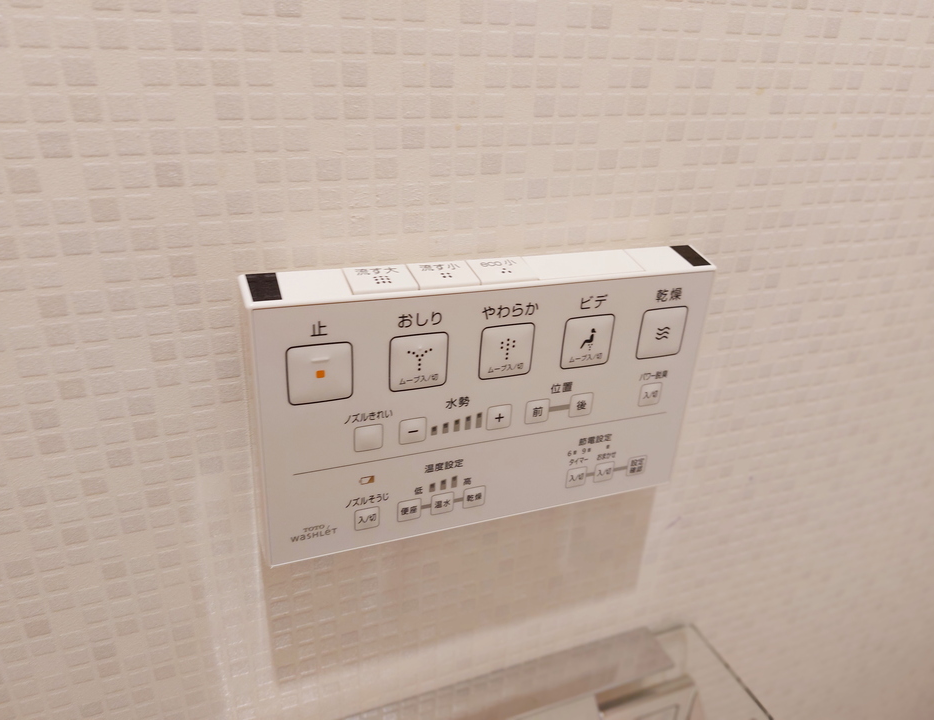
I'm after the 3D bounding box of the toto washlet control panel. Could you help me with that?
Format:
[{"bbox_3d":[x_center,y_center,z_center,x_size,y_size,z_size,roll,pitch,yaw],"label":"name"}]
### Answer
[{"bbox_3d":[0.011,0.016,0.290,0.198,0.117,0.021,-7,27,-21],"label":"toto washlet control panel"}]

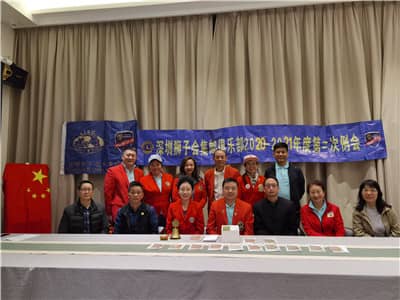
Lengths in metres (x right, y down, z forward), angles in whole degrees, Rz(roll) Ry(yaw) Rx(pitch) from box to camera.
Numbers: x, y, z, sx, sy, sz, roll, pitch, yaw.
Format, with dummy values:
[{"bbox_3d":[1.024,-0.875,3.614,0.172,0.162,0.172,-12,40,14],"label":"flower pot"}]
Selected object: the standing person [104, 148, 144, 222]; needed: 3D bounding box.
[{"bbox_3d":[-0.987,0.811,4.049,0.550,1.690,0.340,1,-3,-27],"label":"standing person"}]

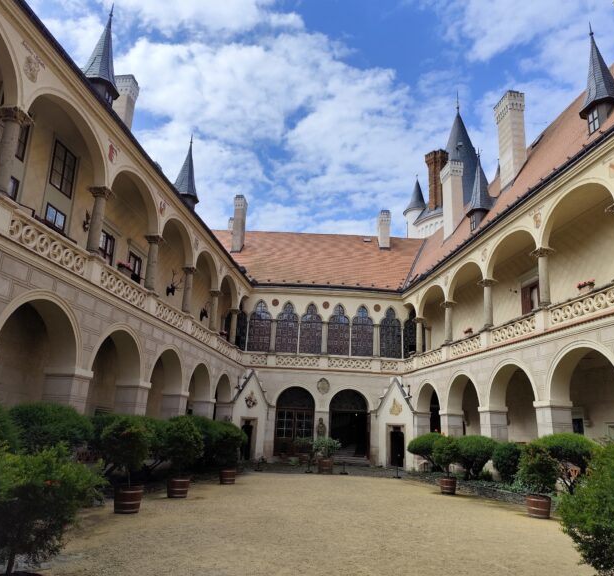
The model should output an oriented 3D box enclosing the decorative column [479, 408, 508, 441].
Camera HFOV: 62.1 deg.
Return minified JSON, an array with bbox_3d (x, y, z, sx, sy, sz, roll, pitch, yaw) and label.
[{"bbox_3d":[6.939,5.735,18.829,0.700,2.600,0.860,5,-16,-7],"label":"decorative column"}]

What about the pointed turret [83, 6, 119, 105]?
[{"bbox_3d":[-6.188,-7.142,15.781,1.184,3.737,1.184,0,-16,7],"label":"pointed turret"}]

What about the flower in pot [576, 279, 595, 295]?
[{"bbox_3d":[7.781,-0.025,14.284,0.280,0.360,0.650,5,-16,-7],"label":"flower in pot"}]

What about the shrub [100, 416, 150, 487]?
[{"bbox_3d":[-3.721,3.334,10.406,0.937,1.316,0.937,7,-16,-16],"label":"shrub"}]

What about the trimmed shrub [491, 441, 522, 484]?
[{"bbox_3d":[6.060,5.331,15.500,1.000,1.280,1.000,5,-15,-7],"label":"trimmed shrub"}]

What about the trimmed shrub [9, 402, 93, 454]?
[{"bbox_3d":[-4.547,2.693,8.741,1.600,1.450,1.600,1,-16,7],"label":"trimmed shrub"}]

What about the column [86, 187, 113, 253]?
[{"bbox_3d":[-5.572,-1.792,13.601,0.500,1.780,0.500,1,-15,7],"label":"column"}]

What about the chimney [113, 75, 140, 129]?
[{"bbox_3d":[-8.213,-7.895,22.794,0.816,3.264,0.782,1,-16,7],"label":"chimney"}]

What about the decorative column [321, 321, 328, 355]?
[{"bbox_3d":[1.073,2.958,29.949,0.381,1.965,0.381,3,-16,-2],"label":"decorative column"}]

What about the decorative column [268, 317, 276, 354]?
[{"bbox_3d":[-1.947,2.785,29.868,0.381,1.965,0.381,3,-16,-2],"label":"decorative column"}]

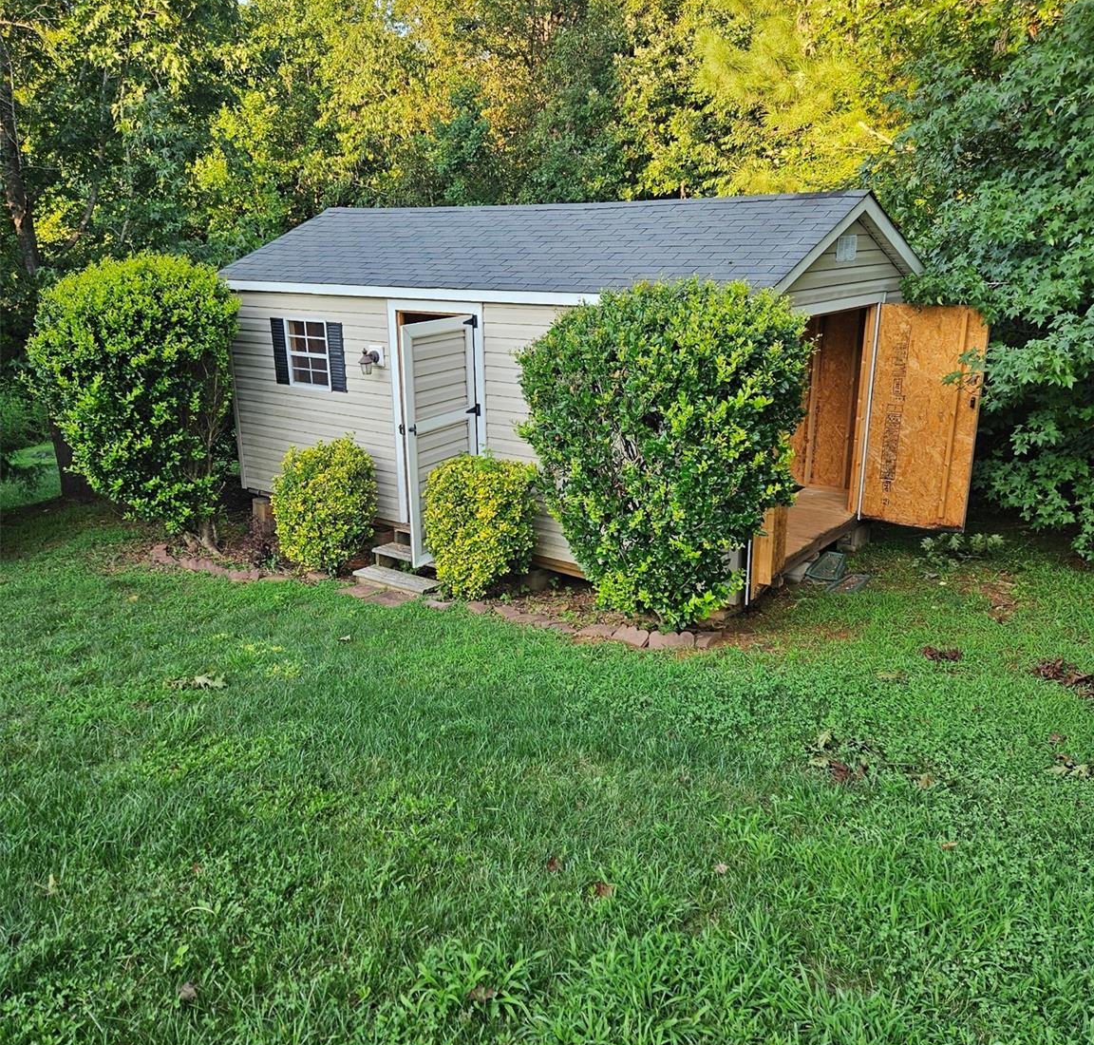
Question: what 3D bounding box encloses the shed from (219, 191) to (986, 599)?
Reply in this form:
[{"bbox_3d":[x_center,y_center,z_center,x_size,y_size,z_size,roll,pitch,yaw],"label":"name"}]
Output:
[{"bbox_3d":[0.055,-1.712,10.290,6.479,3.245,3.757,12,21,35],"label":"shed"}]

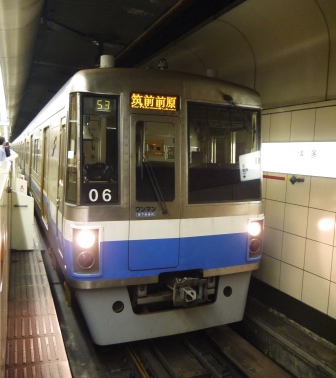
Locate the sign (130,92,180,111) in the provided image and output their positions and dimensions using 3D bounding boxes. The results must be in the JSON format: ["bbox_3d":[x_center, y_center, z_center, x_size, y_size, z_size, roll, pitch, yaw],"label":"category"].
[{"bbox_3d":[-0.148,-1.070,4.471,0.670,0.200,0.100,0,1,-24],"label":"sign"}]

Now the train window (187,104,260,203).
[{"bbox_3d":[0.797,-0.465,4.921,1.170,1.320,0.090,-1,1,-27],"label":"train window"}]

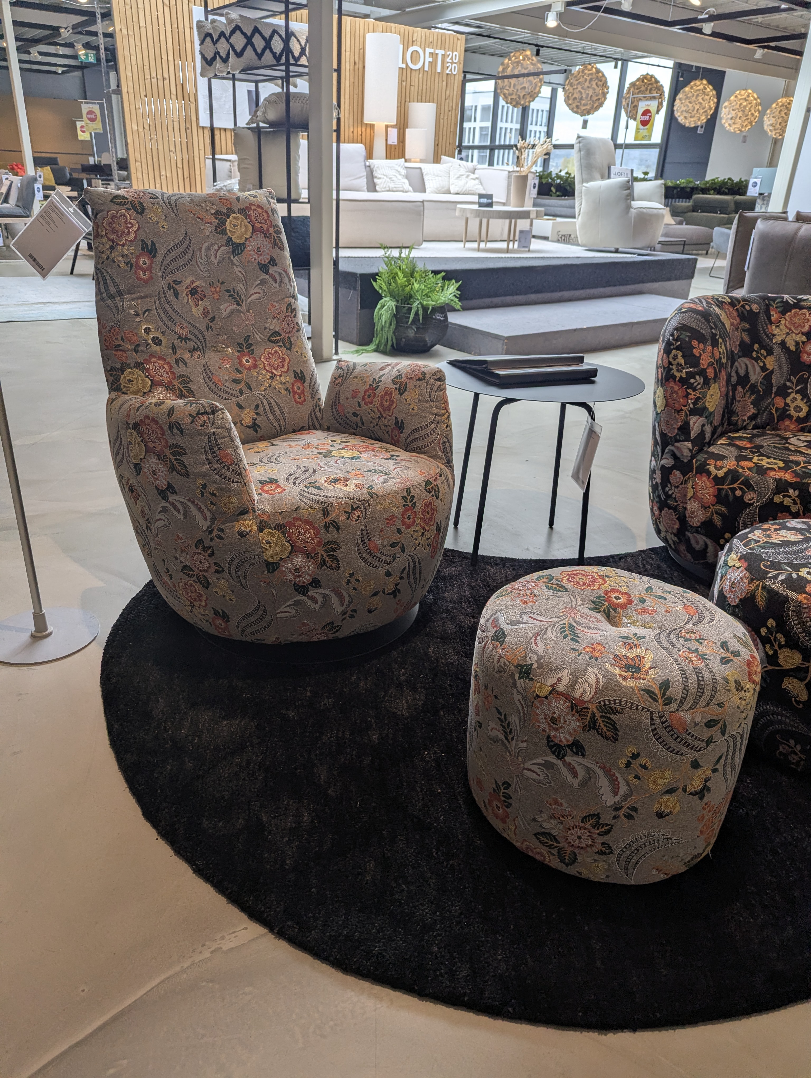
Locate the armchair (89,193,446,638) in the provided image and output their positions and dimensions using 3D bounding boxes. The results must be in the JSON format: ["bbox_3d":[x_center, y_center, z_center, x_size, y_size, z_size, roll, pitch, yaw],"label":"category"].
[{"bbox_3d":[-0.326,-0.336,1.966,0.788,1.015,0.950,-19,33,-38],"label":"armchair"}]

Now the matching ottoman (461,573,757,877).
[{"bbox_3d":[0.357,0.314,1.349,0.477,0.418,0.477,3,25,0],"label":"matching ottoman"}]

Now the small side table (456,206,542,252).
[{"bbox_3d":[0.937,-3.171,7.680,0.842,0.389,0.842,3,25,0],"label":"small side table"}]

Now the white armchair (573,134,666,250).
[{"bbox_3d":[2.310,-3.728,8.138,0.713,1.123,0.810,-18,32,-37],"label":"white armchair"}]

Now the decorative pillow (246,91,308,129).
[{"bbox_3d":[-0.694,-2.617,4.574,0.540,0.162,0.454,-4,26,-14],"label":"decorative pillow"}]

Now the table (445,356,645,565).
[{"bbox_3d":[0.380,-0.236,2.389,0.626,0.578,0.626,1,25,-5],"label":"table"}]

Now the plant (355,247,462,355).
[{"bbox_3d":[0.023,-1.708,5.369,0.691,0.659,0.583,3,25,0],"label":"plant"}]

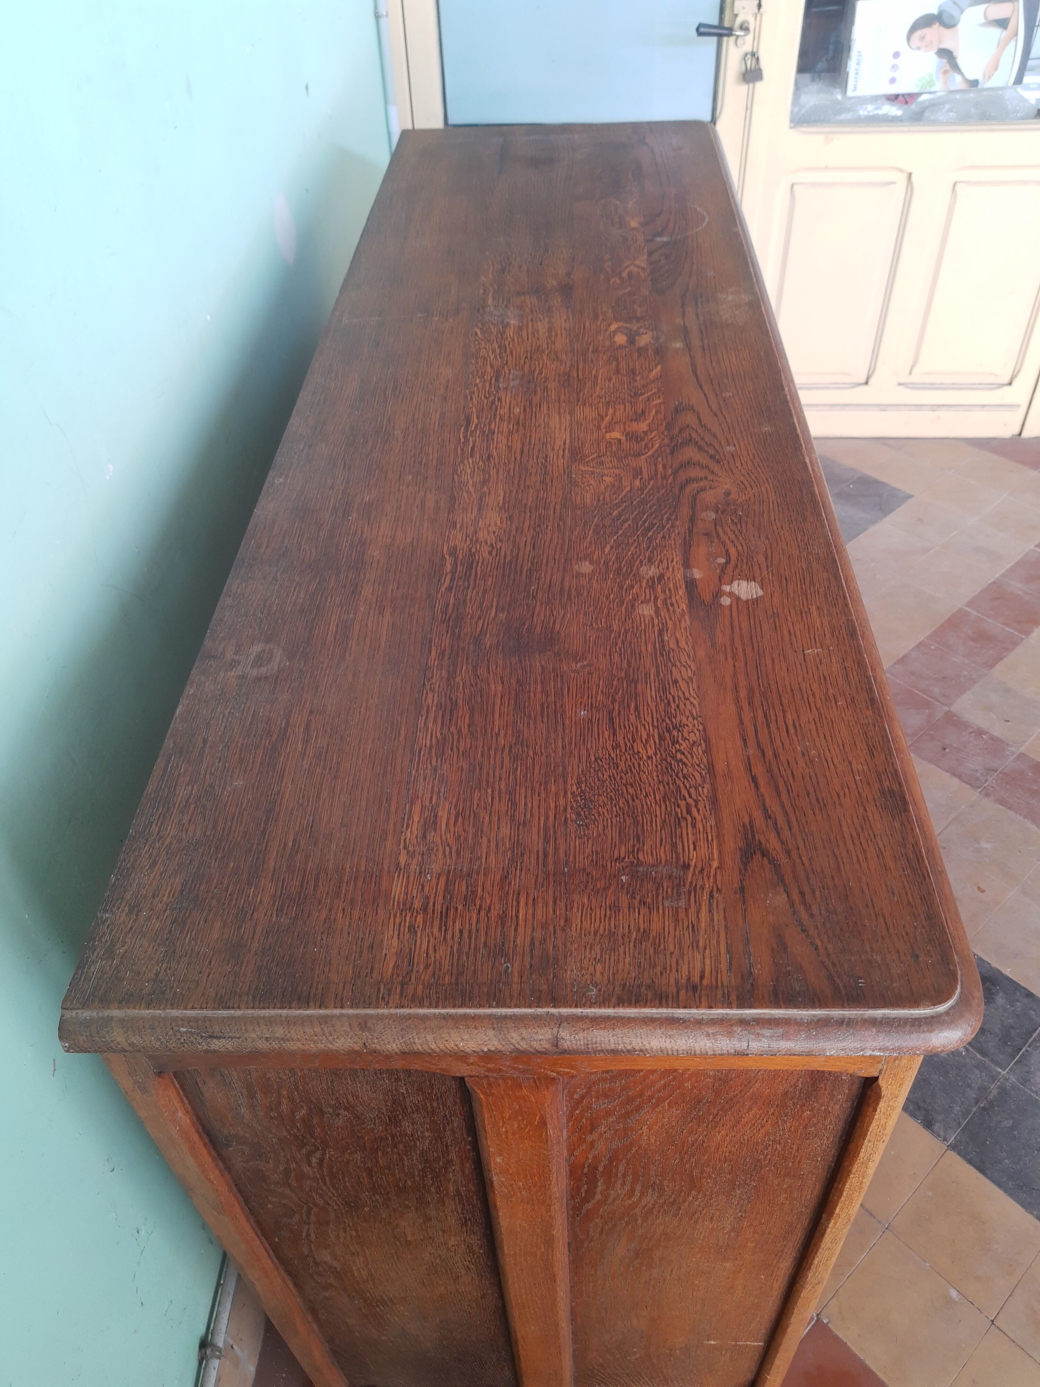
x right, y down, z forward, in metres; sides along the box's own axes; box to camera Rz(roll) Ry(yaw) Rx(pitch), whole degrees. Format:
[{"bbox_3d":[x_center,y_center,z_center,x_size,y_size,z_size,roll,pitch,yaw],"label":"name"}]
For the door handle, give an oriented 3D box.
[{"bbox_3d":[0.463,-1.518,2.379,0.120,0.031,0.056,1,44,5],"label":"door handle"}]

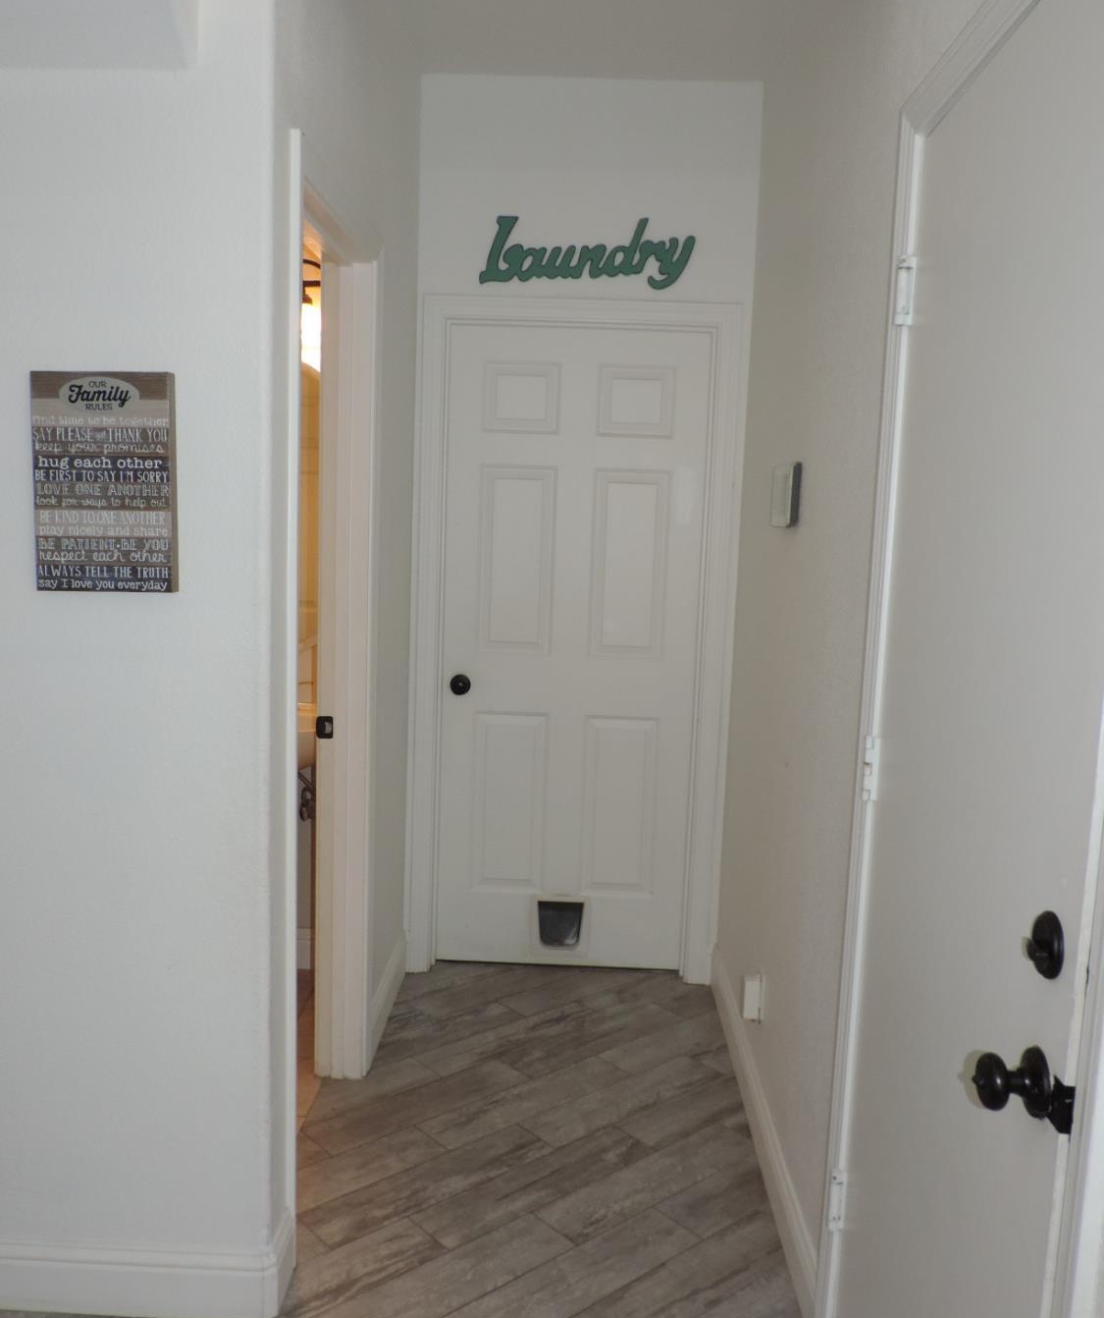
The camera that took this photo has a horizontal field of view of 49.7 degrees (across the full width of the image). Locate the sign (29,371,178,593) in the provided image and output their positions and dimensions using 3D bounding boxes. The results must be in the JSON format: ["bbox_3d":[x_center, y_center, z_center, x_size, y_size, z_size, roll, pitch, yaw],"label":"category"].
[{"bbox_3d":[-0.742,-0.292,1.984,0.229,0.356,0.032,2,7,1],"label":"sign"}]

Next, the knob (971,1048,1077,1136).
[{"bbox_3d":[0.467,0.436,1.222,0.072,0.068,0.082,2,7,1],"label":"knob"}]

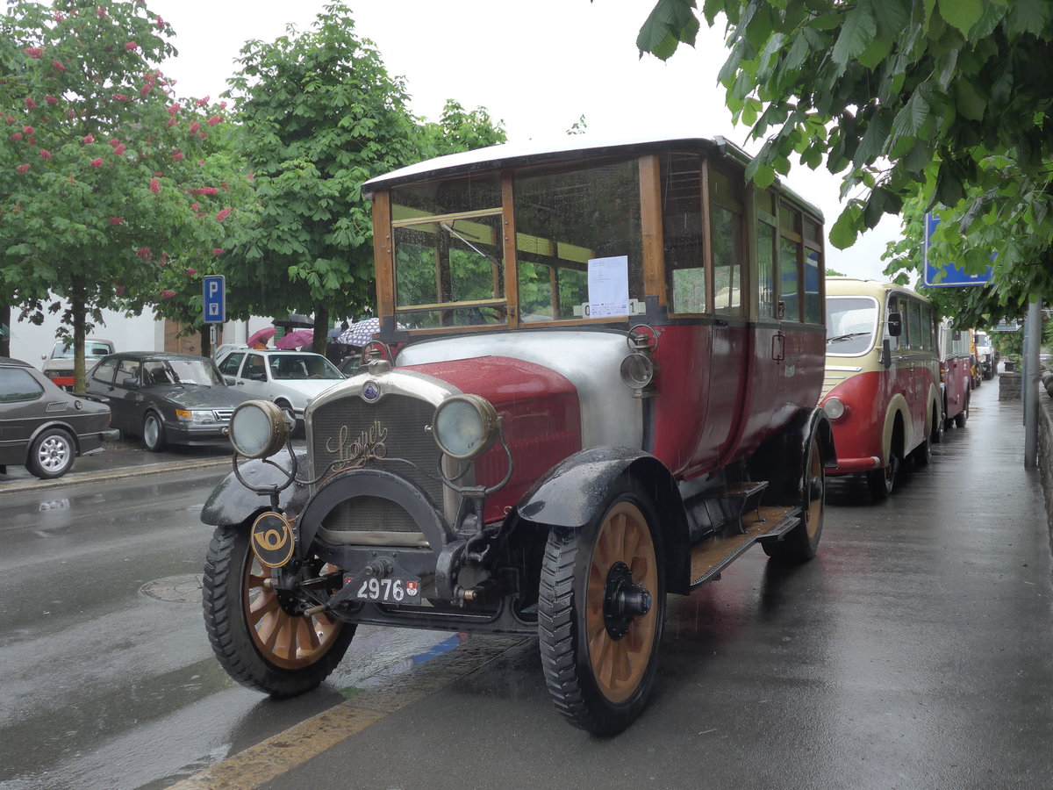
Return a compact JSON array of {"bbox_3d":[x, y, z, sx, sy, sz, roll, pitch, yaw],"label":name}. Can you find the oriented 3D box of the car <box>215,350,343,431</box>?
[{"bbox_3d":[-4.280,-0.060,18.610,1.750,1.420,4.620,-2,3,-43],"label":"car"}]

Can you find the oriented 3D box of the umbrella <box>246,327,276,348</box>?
[{"bbox_3d":[-6.523,-1.406,25.500,0.820,0.350,0.820,-25,2,0],"label":"umbrella"}]

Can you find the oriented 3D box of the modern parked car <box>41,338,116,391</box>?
[{"bbox_3d":[-10.420,-0.585,24.295,1.690,1.440,4.400,-1,2,-23],"label":"modern parked car"}]

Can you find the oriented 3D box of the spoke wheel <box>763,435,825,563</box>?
[{"bbox_3d":[2.069,0.688,7.904,0.320,1.070,1.070,-2,2,26],"label":"spoke wheel"}]

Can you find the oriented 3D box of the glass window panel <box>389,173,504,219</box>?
[{"bbox_3d":[-0.407,-0.987,5.200,0.630,0.175,0.025,-2,1,26],"label":"glass window panel"}]

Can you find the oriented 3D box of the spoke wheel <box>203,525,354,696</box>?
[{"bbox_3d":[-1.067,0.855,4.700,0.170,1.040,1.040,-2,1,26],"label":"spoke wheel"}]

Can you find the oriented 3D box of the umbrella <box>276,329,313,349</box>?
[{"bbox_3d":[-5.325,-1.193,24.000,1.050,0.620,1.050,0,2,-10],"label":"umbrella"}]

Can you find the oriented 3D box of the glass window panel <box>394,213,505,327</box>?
[{"bbox_3d":[-0.417,-0.677,5.599,0.700,0.610,0.045,-2,2,26],"label":"glass window panel"}]

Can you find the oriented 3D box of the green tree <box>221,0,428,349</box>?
[{"bbox_3d":[-4.044,-3.592,20.500,4.000,8.300,4.000,0,2,0],"label":"green tree"}]

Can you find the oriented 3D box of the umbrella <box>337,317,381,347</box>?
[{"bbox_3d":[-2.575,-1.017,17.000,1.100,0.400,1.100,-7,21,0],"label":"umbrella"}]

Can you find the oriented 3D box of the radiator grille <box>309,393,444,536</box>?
[{"bbox_3d":[-0.612,0.277,4.287,0.635,0.590,0.100,-2,2,26],"label":"radiator grille"}]

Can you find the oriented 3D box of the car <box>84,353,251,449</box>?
[{"bbox_3d":[-5.700,0.052,16.613,1.700,1.420,4.680,-2,3,-41],"label":"car"}]

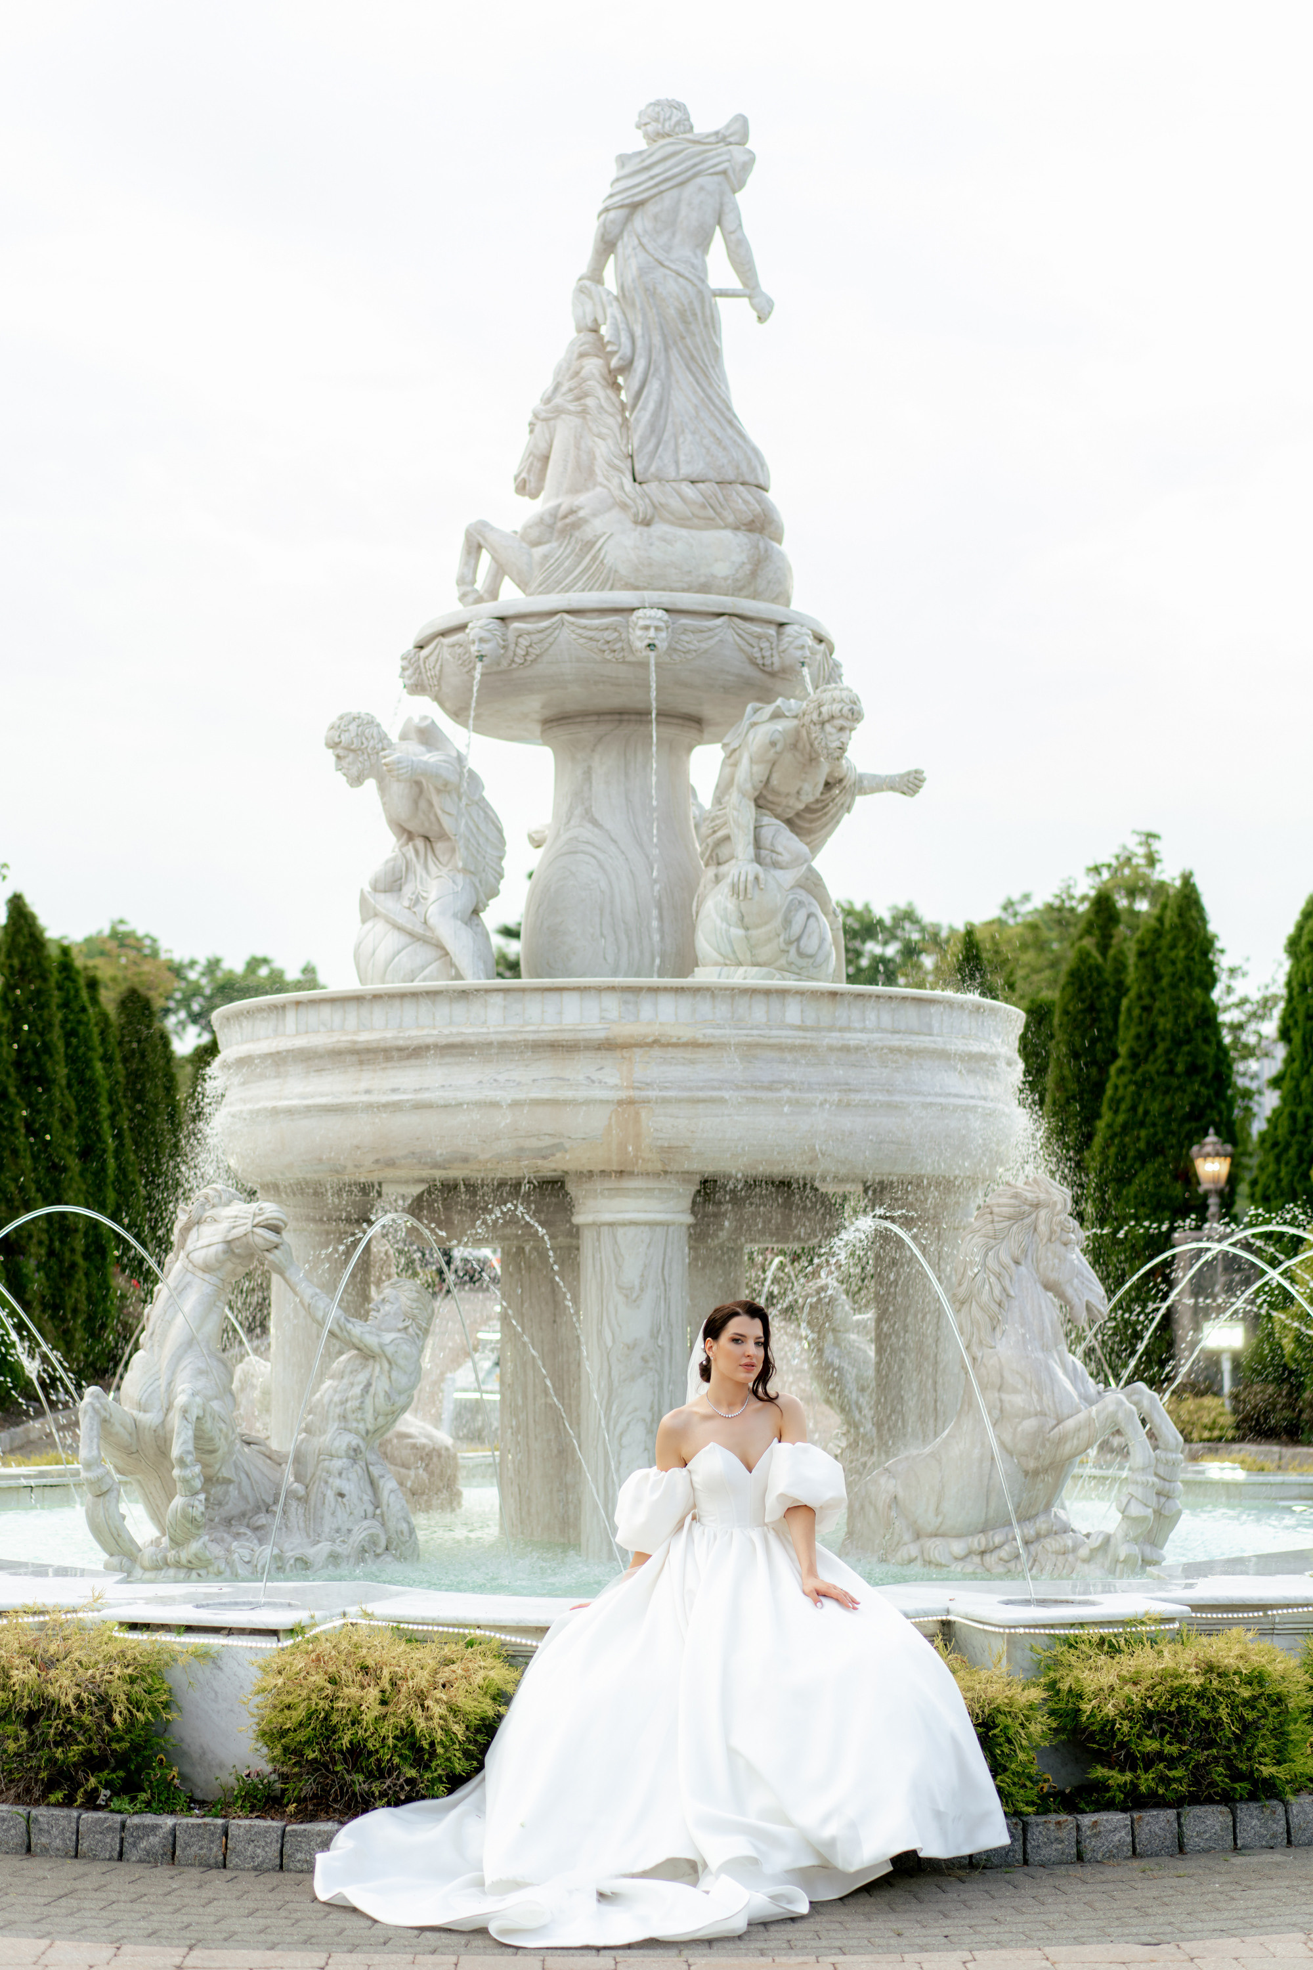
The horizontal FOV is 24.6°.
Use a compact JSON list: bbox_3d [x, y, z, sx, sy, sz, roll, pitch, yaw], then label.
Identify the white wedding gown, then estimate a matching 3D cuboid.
[{"bbox_3d":[0.000,1.627,7.189,1.590,1.005,1.692,1,-6,-8],"label":"white wedding gown"}]

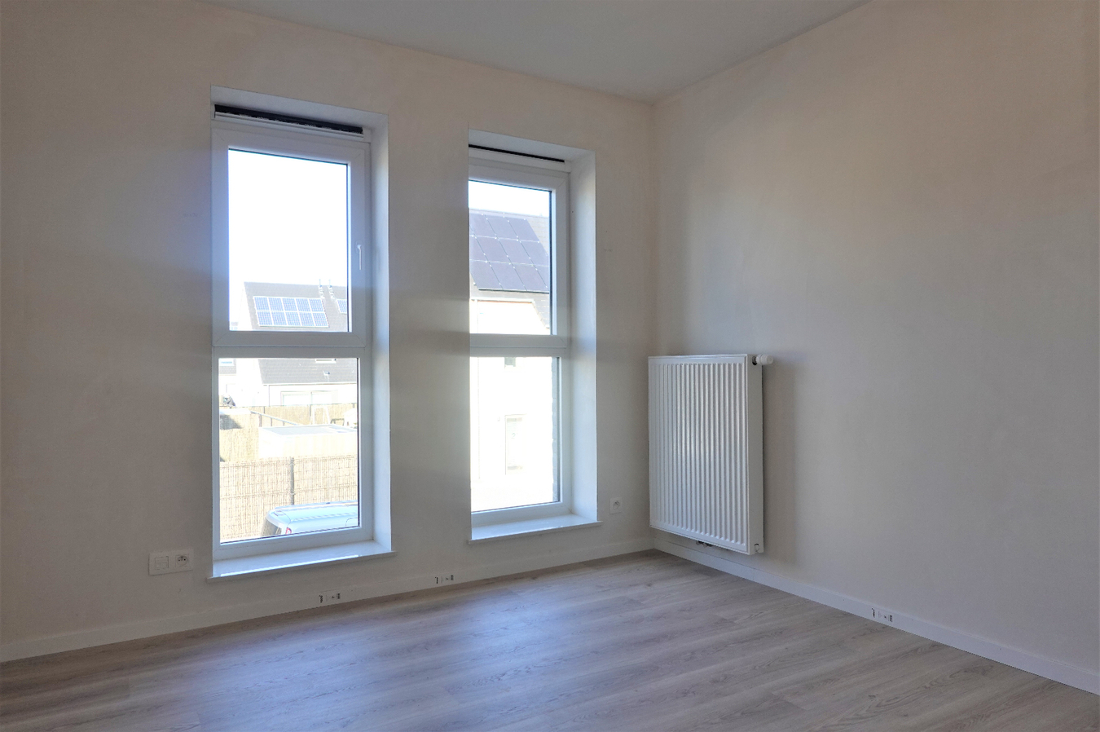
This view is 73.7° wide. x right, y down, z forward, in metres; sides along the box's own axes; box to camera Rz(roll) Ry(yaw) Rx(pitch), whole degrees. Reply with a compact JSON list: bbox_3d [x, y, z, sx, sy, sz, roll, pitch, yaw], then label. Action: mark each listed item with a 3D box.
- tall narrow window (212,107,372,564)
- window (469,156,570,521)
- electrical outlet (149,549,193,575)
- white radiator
[{"bbox_3d":[-1.182,-0.120,3.365,0.735,1.923,0.080,0,0,-31],"label":"tall narrow window"},{"bbox_3d":[-0.211,-0.123,3.952,0.735,1.915,0.080,0,0,-31],"label":"window"},{"bbox_3d":[-1.475,0.764,2.858,0.154,0.086,0.012,0,0,-31],"label":"electrical outlet"},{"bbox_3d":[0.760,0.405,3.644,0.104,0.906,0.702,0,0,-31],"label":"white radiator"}]

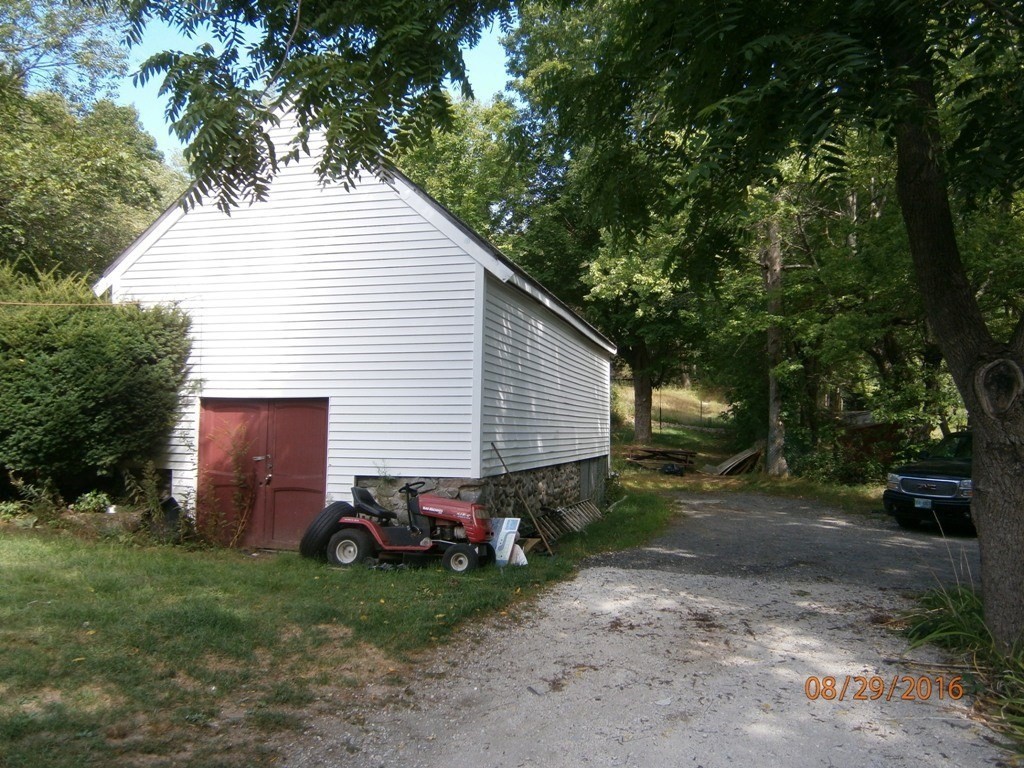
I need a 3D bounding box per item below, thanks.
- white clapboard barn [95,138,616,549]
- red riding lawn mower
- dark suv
[{"bbox_3d":[-1.532,-0.518,15.697,6.126,6.322,11.535,0,-4,15],"label":"white clapboard barn"},{"bbox_3d":[-1.070,1.569,8.527,1.760,1.000,1.050,0,-4,13],"label":"red riding lawn mower"},{"bbox_3d":[9.663,2.006,15.618,5.150,1.920,2.000,3,-4,-36],"label":"dark suv"}]

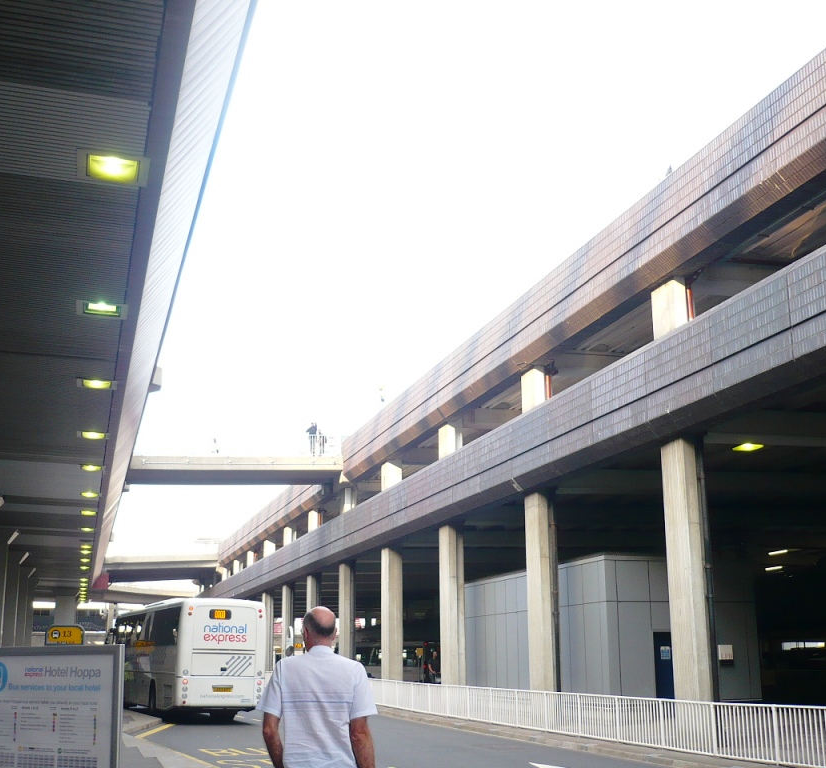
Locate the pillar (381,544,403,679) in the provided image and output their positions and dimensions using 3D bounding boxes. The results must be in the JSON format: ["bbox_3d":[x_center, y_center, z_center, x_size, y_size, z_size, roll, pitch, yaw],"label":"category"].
[{"bbox_3d":[-0.934,10.669,45.675,0.650,6.700,1.050,4,-16,-17],"label":"pillar"}]

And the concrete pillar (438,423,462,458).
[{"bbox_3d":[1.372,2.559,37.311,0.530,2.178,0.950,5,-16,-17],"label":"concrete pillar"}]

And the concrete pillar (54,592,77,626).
[{"bbox_3d":[-21.124,15.422,62.356,1.220,5.900,0.950,5,-16,-17],"label":"concrete pillar"}]

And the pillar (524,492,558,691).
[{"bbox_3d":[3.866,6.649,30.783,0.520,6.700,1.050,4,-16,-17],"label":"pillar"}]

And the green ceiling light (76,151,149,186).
[{"bbox_3d":[-2.673,-1.936,9.242,0.610,0.100,0.600,5,-16,-17],"label":"green ceiling light"}]

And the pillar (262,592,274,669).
[{"bbox_3d":[-10.700,18.711,75.467,0.600,6.700,1.050,4,-16,-17],"label":"pillar"}]

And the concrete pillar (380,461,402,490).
[{"bbox_3d":[-0.957,4.913,47.221,0.650,2.520,1.050,4,-16,-17],"label":"concrete pillar"}]

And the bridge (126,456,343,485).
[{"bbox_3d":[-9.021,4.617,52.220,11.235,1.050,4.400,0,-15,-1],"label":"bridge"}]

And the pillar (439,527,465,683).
[{"bbox_3d":[1.367,8.083,35.811,0.530,6.330,0.950,5,-16,-17],"label":"pillar"}]

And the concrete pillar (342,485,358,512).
[{"bbox_3d":[-3.414,6.930,54.654,0.600,2.500,1.050,4,-16,-17],"label":"concrete pillar"}]

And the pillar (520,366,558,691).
[{"bbox_3d":[3.636,4.465,29.290,0.530,9.930,0.950,5,-16,-17],"label":"pillar"}]

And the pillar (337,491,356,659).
[{"bbox_3d":[-3.199,10.111,50.374,0.530,9.978,0.950,5,-16,-17],"label":"pillar"}]

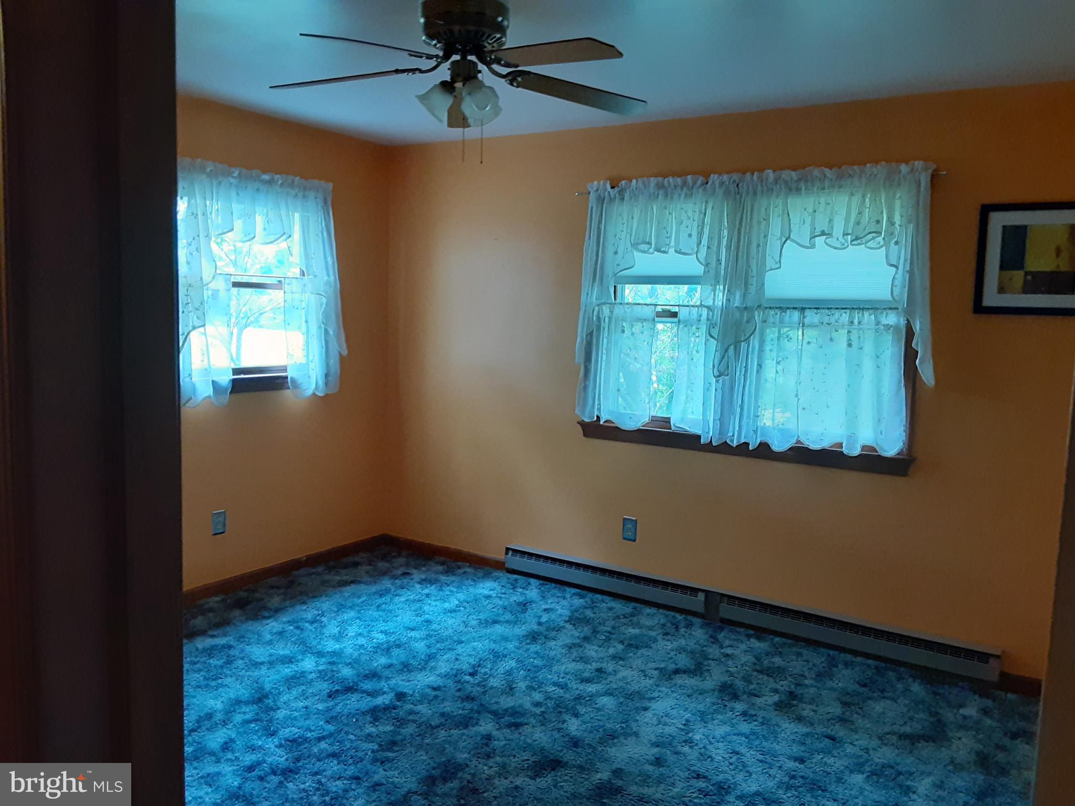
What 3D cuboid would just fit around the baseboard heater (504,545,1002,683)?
[{"bbox_3d":[0.862,0.984,4.062,2.428,0.133,0.060,6,7,32],"label":"baseboard heater"}]

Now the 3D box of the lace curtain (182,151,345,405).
[{"bbox_3d":[-1.376,-0.576,4.218,0.100,1.146,1.126,6,7,32],"label":"lace curtain"}]

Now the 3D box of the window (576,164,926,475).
[{"bbox_3d":[0.923,-0.397,3.902,1.638,1.286,0.121,6,7,32],"label":"window"}]

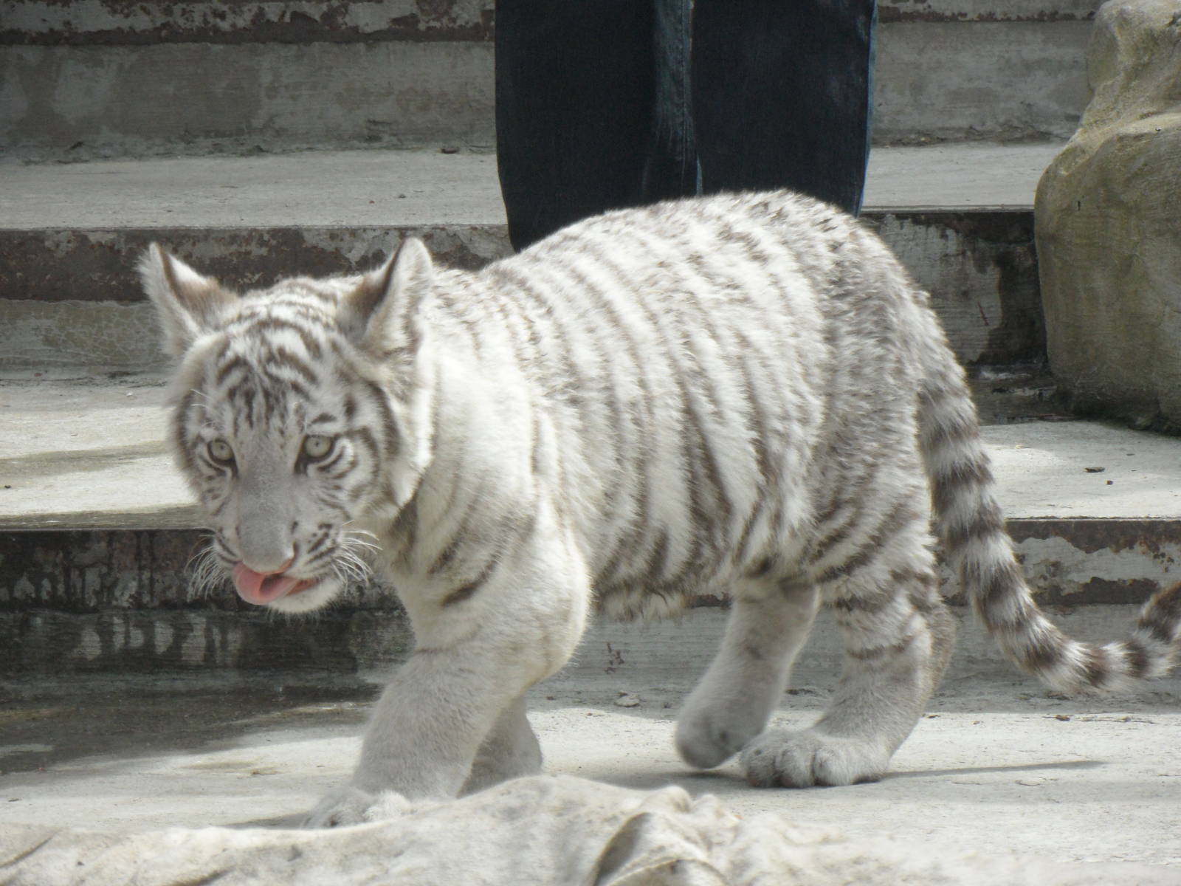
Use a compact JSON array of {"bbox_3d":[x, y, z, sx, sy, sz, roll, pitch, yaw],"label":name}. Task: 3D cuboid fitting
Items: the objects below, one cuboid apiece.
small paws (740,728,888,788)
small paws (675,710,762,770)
[{"bbox_3d":[0.218,0.307,12.000,0.125,0.052,0.095,-11,17,-42],"label":"small paws"},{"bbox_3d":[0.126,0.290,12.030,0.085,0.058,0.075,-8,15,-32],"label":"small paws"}]

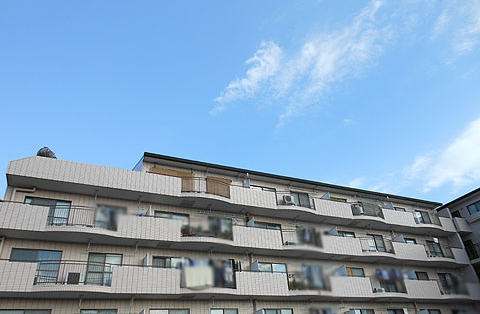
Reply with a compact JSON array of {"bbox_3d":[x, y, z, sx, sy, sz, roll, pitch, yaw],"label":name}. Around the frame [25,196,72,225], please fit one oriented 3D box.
[{"bbox_3d":[-10.587,3.113,18.880,2.334,1.675,0.120,10,-29,-22],"label":"frame"}]

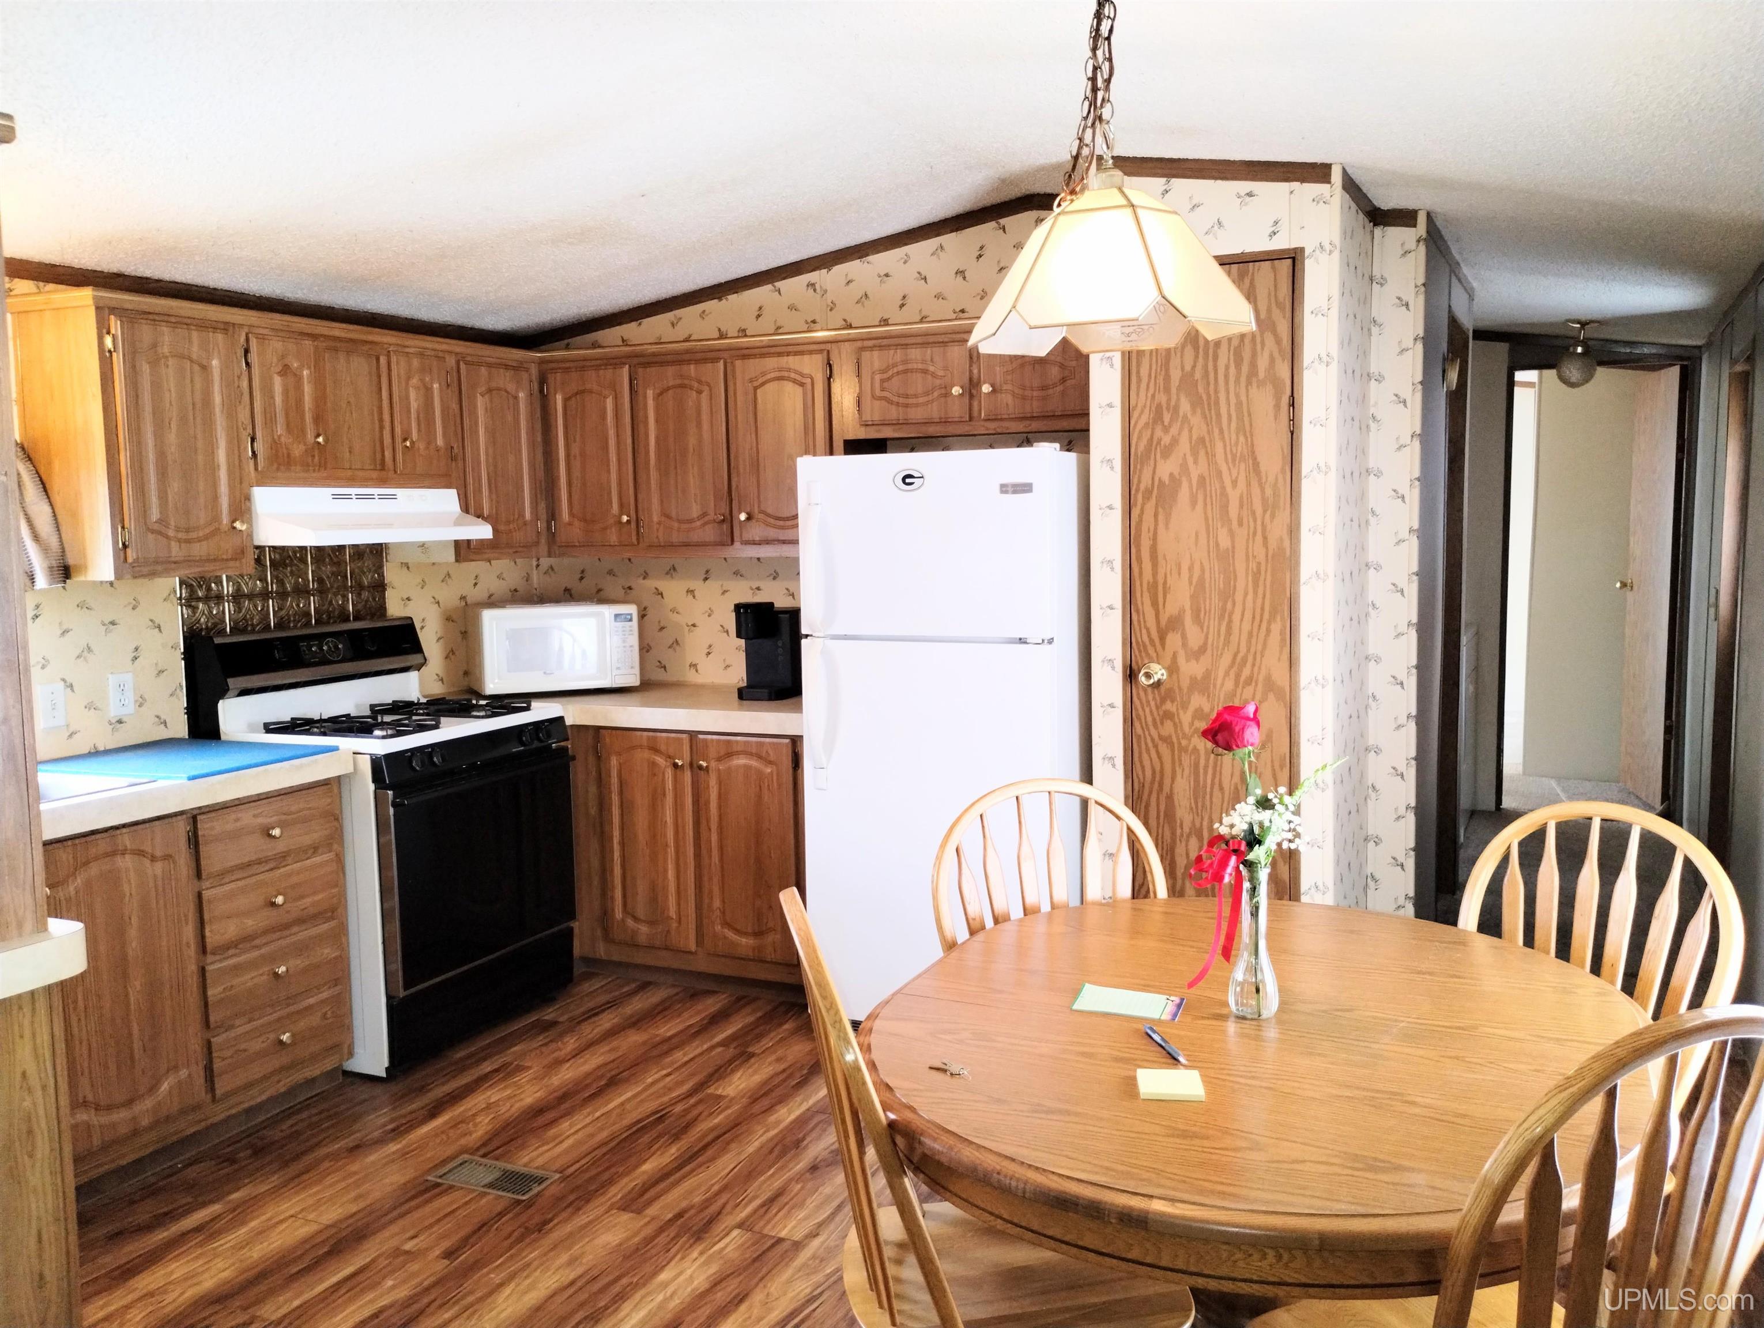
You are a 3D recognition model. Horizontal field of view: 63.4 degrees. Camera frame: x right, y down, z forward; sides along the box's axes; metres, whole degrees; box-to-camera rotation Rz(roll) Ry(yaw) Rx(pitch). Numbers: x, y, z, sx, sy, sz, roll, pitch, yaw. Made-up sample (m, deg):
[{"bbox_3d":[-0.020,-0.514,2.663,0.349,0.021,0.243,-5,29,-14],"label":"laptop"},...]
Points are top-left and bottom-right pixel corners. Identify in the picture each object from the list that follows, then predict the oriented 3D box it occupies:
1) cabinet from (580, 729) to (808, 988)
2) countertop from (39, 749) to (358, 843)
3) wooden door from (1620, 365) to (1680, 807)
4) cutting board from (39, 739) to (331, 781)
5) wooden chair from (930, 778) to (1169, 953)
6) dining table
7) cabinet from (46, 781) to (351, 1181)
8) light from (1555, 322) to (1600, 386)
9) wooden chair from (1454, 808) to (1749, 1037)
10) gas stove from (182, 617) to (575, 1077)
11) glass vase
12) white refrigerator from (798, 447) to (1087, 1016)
[{"bbox_3d":[-0.447,0.600,4.803,0.950,0.850,0.615,2,6,26],"label":"cabinet"},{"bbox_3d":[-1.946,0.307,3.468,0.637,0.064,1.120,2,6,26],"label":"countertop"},{"bbox_3d":[3.698,-0.357,6.902,0.040,2.050,0.670,0,6,11],"label":"wooden door"},{"bbox_3d":[-1.809,0.245,3.674,0.630,0.014,0.500,2,6,26],"label":"cutting board"},{"bbox_3d":[0.412,0.734,2.643,0.490,0.975,0.550,-3,6,-19],"label":"wooden chair"},{"bbox_3d":[0.554,0.889,2.149,1.075,0.760,1.288,1,6,22],"label":"dining table"},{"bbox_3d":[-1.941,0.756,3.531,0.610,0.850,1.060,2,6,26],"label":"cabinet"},{"bbox_3d":[2.911,-1.295,5.985,0.165,0.280,0.165,2,6,26],"label":"light"},{"bbox_3d":[1.062,0.745,2.397,0.550,0.975,0.490,-4,7,-29],"label":"wooden chair"},{"bbox_3d":[-1.475,0.492,4.329,0.725,1.195,0.775,2,6,26],"label":"gas stove"},{"bbox_3d":[0.543,0.400,2.085,0.075,0.225,0.075,2,6,26],"label":"glass vase"},{"bbox_3d":[0.273,0.216,4.269,0.770,1.690,0.770,2,6,26],"label":"white refrigerator"}]

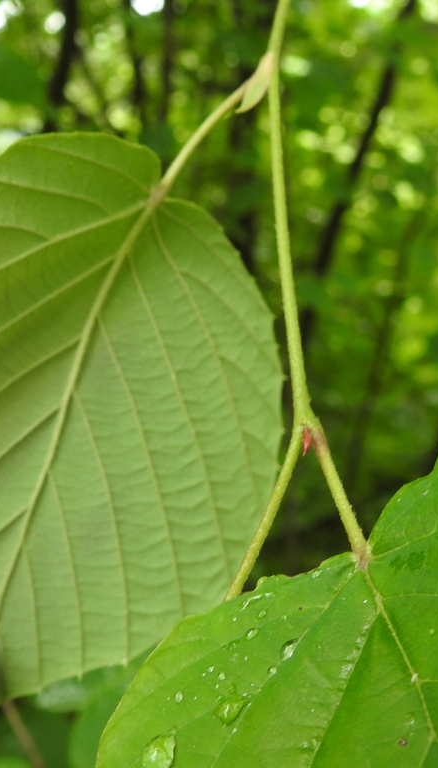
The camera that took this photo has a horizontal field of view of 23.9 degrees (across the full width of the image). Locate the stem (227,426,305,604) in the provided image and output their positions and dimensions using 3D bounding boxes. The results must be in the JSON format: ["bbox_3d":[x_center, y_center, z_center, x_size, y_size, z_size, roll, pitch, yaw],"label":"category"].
[{"bbox_3d":[0.007,0.021,0.170,0.003,0.030,0.003,21,-10,5],"label":"stem"}]

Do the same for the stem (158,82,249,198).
[{"bbox_3d":[-0.003,-0.041,0.174,0.004,0.024,0.003,38,2,-9],"label":"stem"}]

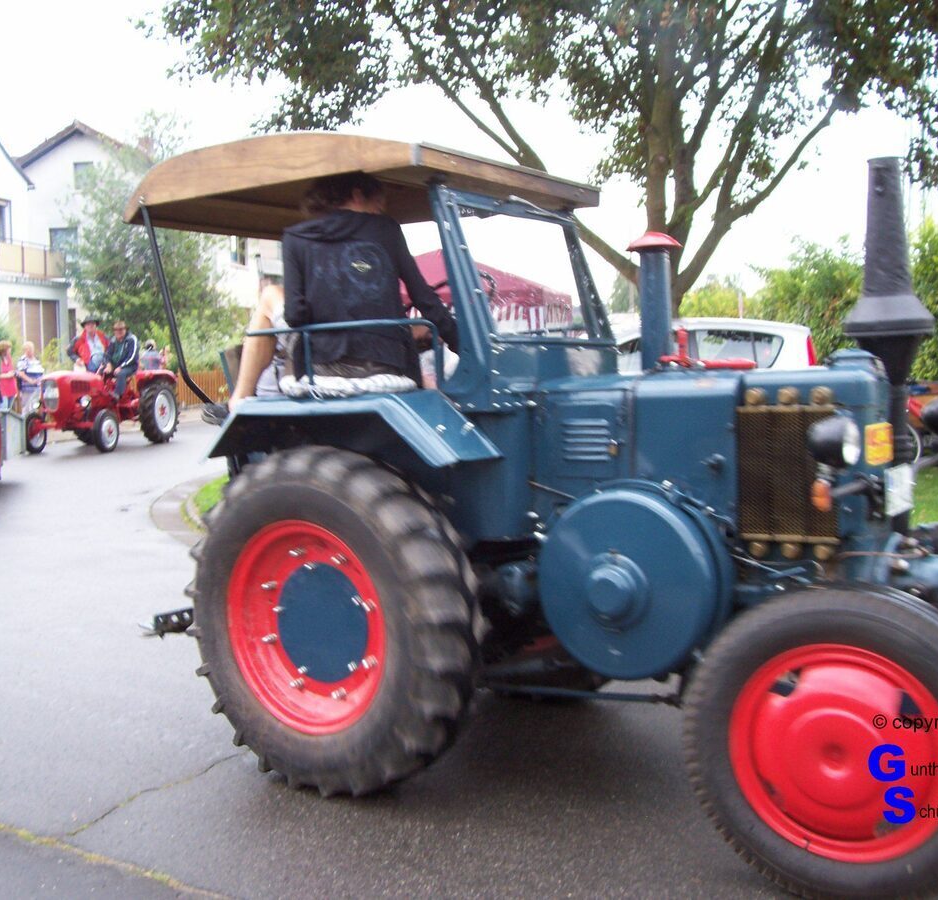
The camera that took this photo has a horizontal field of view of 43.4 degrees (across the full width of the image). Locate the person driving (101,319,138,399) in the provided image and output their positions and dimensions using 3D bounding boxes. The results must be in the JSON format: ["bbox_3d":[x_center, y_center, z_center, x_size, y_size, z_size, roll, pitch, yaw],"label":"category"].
[{"bbox_3d":[-5.884,-1.528,19.900,0.550,1.330,0.750,-1,4,13],"label":"person driving"}]

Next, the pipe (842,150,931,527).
[{"bbox_3d":[1.274,-0.316,3.550,0.275,1.132,0.275,0,4,34],"label":"pipe"}]

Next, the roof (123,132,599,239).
[{"bbox_3d":[-0.390,-1.014,4.597,1.407,0.224,1.254,0,4,34],"label":"roof"}]

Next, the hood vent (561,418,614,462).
[{"bbox_3d":[0.390,-0.033,3.878,0.194,0.148,0.025,0,4,34],"label":"hood vent"}]

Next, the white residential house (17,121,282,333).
[{"bbox_3d":[-13.283,-7.962,49.000,10.500,10.500,9.500,-2,3,-7],"label":"white residential house"}]

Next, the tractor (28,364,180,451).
[{"bbox_3d":[-6.132,-0.748,19.800,1.550,1.400,2.750,-1,4,13],"label":"tractor"}]

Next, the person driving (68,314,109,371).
[{"bbox_3d":[-6.554,-1.679,20.300,0.580,1.300,0.720,-1,4,13],"label":"person driving"}]

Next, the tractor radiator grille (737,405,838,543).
[{"bbox_3d":[0.957,0.069,3.535,0.301,0.398,0.070,0,4,34],"label":"tractor radiator grille"}]

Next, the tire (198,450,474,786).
[{"bbox_3d":[-0.500,0.590,4.061,1.193,1.193,0.285,0,4,34],"label":"tire"}]

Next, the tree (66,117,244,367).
[{"bbox_3d":[-8.806,-5.250,33.000,5.000,8.200,5.000,-3,4,-16],"label":"tree"}]

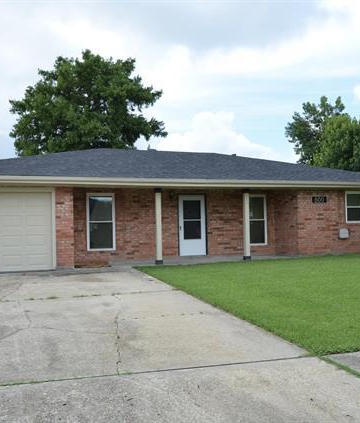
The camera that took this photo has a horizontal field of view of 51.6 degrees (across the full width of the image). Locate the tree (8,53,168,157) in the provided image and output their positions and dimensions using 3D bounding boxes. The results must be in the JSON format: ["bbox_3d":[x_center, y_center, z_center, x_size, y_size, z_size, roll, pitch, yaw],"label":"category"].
[{"bbox_3d":[-6.801,-5.051,27.901,11.400,14.120,11.400,0,-1,-14],"label":"tree"}]

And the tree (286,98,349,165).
[{"bbox_3d":[12.522,-4.168,32.916,7.000,12.050,7.000,-1,-1,21],"label":"tree"}]

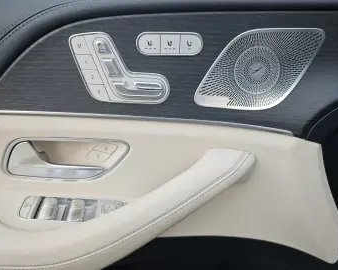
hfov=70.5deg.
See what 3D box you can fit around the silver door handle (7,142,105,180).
[{"bbox_3d":[-0.177,0.041,0.390,0.140,0.052,0.035,-1,9,-7],"label":"silver door handle"}]

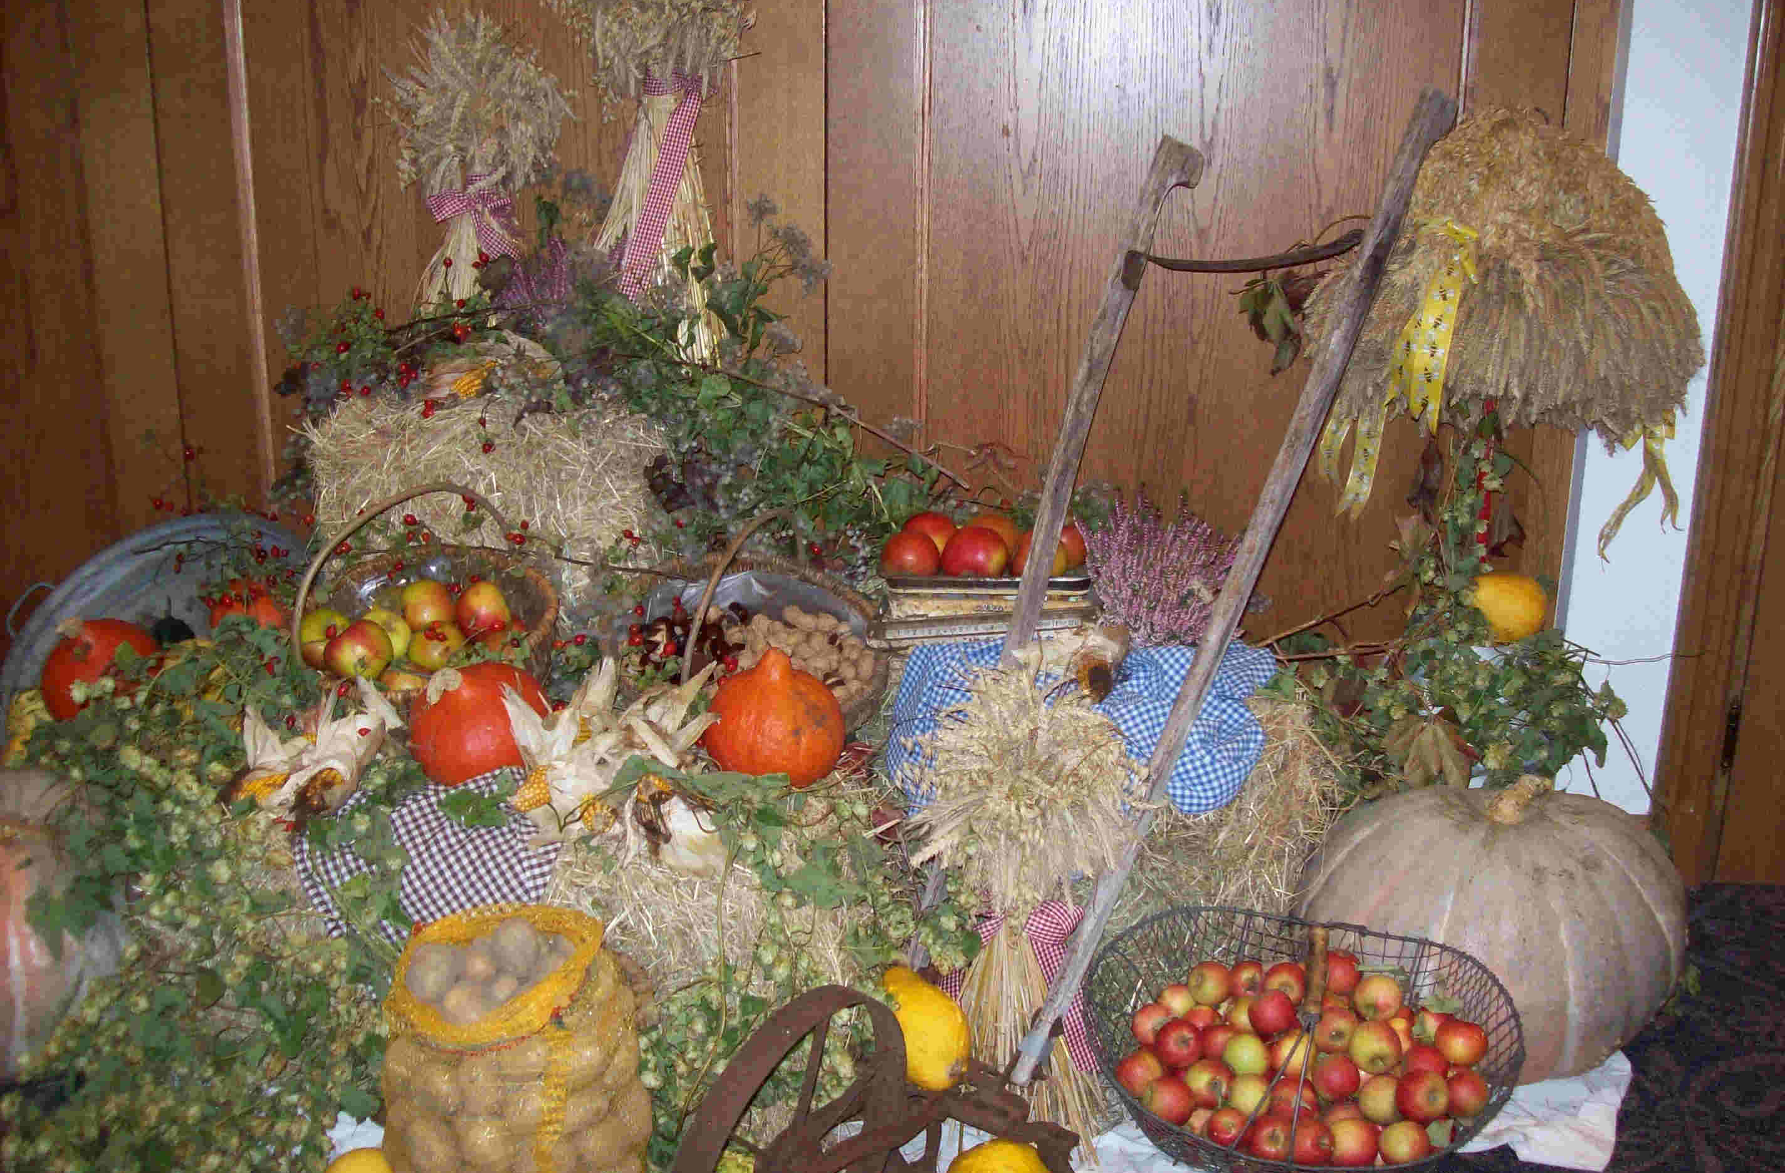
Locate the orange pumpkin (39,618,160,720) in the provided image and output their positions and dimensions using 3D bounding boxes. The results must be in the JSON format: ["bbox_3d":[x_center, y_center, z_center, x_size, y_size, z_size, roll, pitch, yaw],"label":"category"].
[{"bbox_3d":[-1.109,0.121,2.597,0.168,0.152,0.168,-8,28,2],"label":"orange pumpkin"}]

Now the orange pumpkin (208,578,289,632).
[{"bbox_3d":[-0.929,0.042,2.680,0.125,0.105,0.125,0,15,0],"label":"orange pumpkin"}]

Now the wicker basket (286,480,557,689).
[{"bbox_3d":[-0.653,0.019,2.600,0.370,0.330,0.330,0,23,0],"label":"wicker basket"}]

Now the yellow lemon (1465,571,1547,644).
[{"bbox_3d":[0.981,0.031,2.950,0.122,0.108,0.112,1,15,0],"label":"yellow lemon"}]

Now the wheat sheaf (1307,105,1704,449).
[{"bbox_3d":[0.911,-0.463,2.760,0.585,0.490,0.560,0,15,0],"label":"wheat sheaf"}]

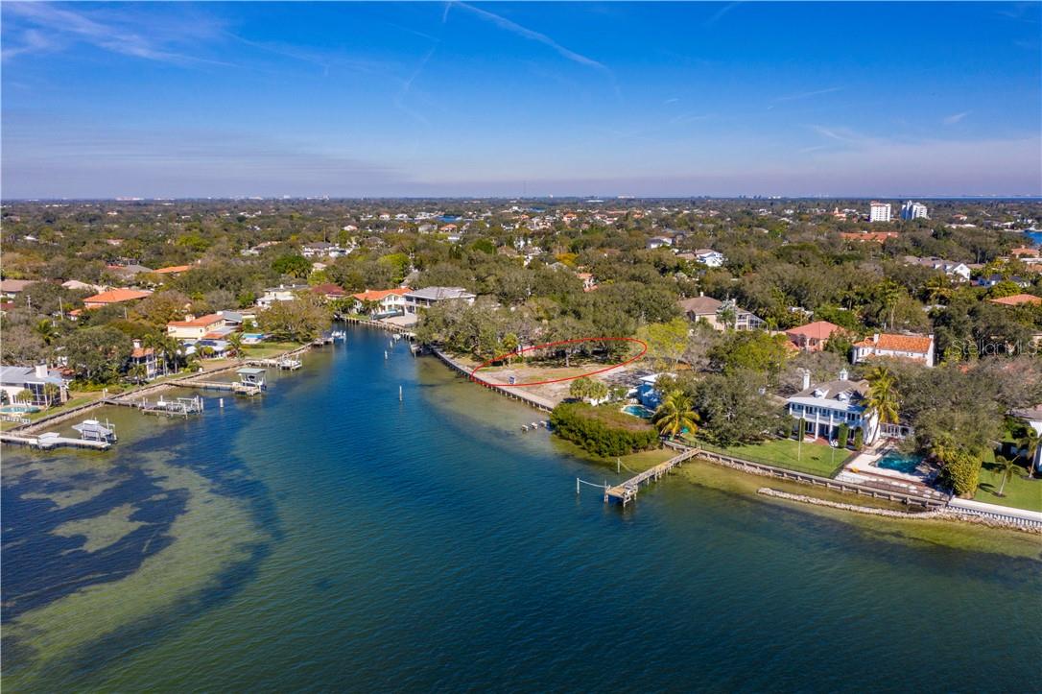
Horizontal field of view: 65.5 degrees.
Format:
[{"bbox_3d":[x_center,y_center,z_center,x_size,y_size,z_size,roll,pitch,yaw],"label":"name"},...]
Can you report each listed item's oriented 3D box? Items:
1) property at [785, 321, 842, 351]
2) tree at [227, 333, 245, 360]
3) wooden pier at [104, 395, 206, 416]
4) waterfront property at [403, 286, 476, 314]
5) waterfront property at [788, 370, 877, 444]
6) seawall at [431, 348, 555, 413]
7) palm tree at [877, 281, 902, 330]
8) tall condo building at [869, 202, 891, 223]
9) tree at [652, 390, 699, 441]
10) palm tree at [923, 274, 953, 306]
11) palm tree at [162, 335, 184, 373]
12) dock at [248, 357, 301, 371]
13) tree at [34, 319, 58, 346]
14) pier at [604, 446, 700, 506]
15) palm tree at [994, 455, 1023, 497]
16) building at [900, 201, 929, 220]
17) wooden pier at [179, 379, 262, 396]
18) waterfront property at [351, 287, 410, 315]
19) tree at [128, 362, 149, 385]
[{"bbox_3d":[85.200,-2.828,231.790,13.000,8.800,14.200,-4,11,-22],"label":"property"},{"bbox_3d":[-75.555,-0.113,215.864,4.800,7.800,4.800,-4,11,-20],"label":"tree"},{"bbox_3d":[-80.660,12.453,175.600,24.500,3.300,7.000,3,11,18],"label":"wooden pier"},{"bbox_3d":[-31.200,-17.951,311.468,19.000,9.400,22.000,-9,14,-41],"label":"waterfront property"},{"bbox_3d":[58.044,10.456,148.519,13.200,11.400,12.500,8,13,37],"label":"waterfront property"},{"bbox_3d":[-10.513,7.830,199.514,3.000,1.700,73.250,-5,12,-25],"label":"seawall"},{"bbox_3d":[116.306,-12.375,253.114,6.800,17.200,6.800,4,11,20],"label":"palm tree"},{"bbox_3d":[493.000,-179.213,1109.943,23.000,34.500,16.000,6,12,29],"label":"tall condo building"},{"bbox_3d":[28.525,12.549,149.108,7.900,8.800,7.900,0,11,0],"label":"tree"},{"bbox_3d":[155.726,-19.347,302.563,9.000,14.400,9.000,0,11,0],"label":"palm tree"},{"bbox_3d":[-87.054,2.013,203.295,5.300,9.700,5.300,0,11,0],"label":"palm tree"},{"bbox_3d":[-65.689,4.748,214.352,14.800,2.400,3.400,3,11,18],"label":"dock"},{"bbox_3d":[-131.505,-2.862,222.941,6.000,9.600,6.000,-4,11,-20],"label":"tree"},{"bbox_3d":[23.791,20.651,133.434,3.800,2.600,29.500,9,14,40],"label":"pier"},{"bbox_3d":[72.829,19.173,121.148,4.800,6.000,4.800,0,11,0],"label":"palm tree"},{"bbox_3d":[582.800,-199.692,1200.138,29.000,35.000,26.000,-2,11,-13],"label":"building"},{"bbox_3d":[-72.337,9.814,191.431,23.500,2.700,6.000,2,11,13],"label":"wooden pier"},{"bbox_3d":[-54.768,-18.093,307.040,12.000,9.200,21.000,10,15,43],"label":"waterfront property"},{"bbox_3d":[-90.170,6.375,190.782,4.600,5.700,4.600,0,11,0],"label":"tree"}]

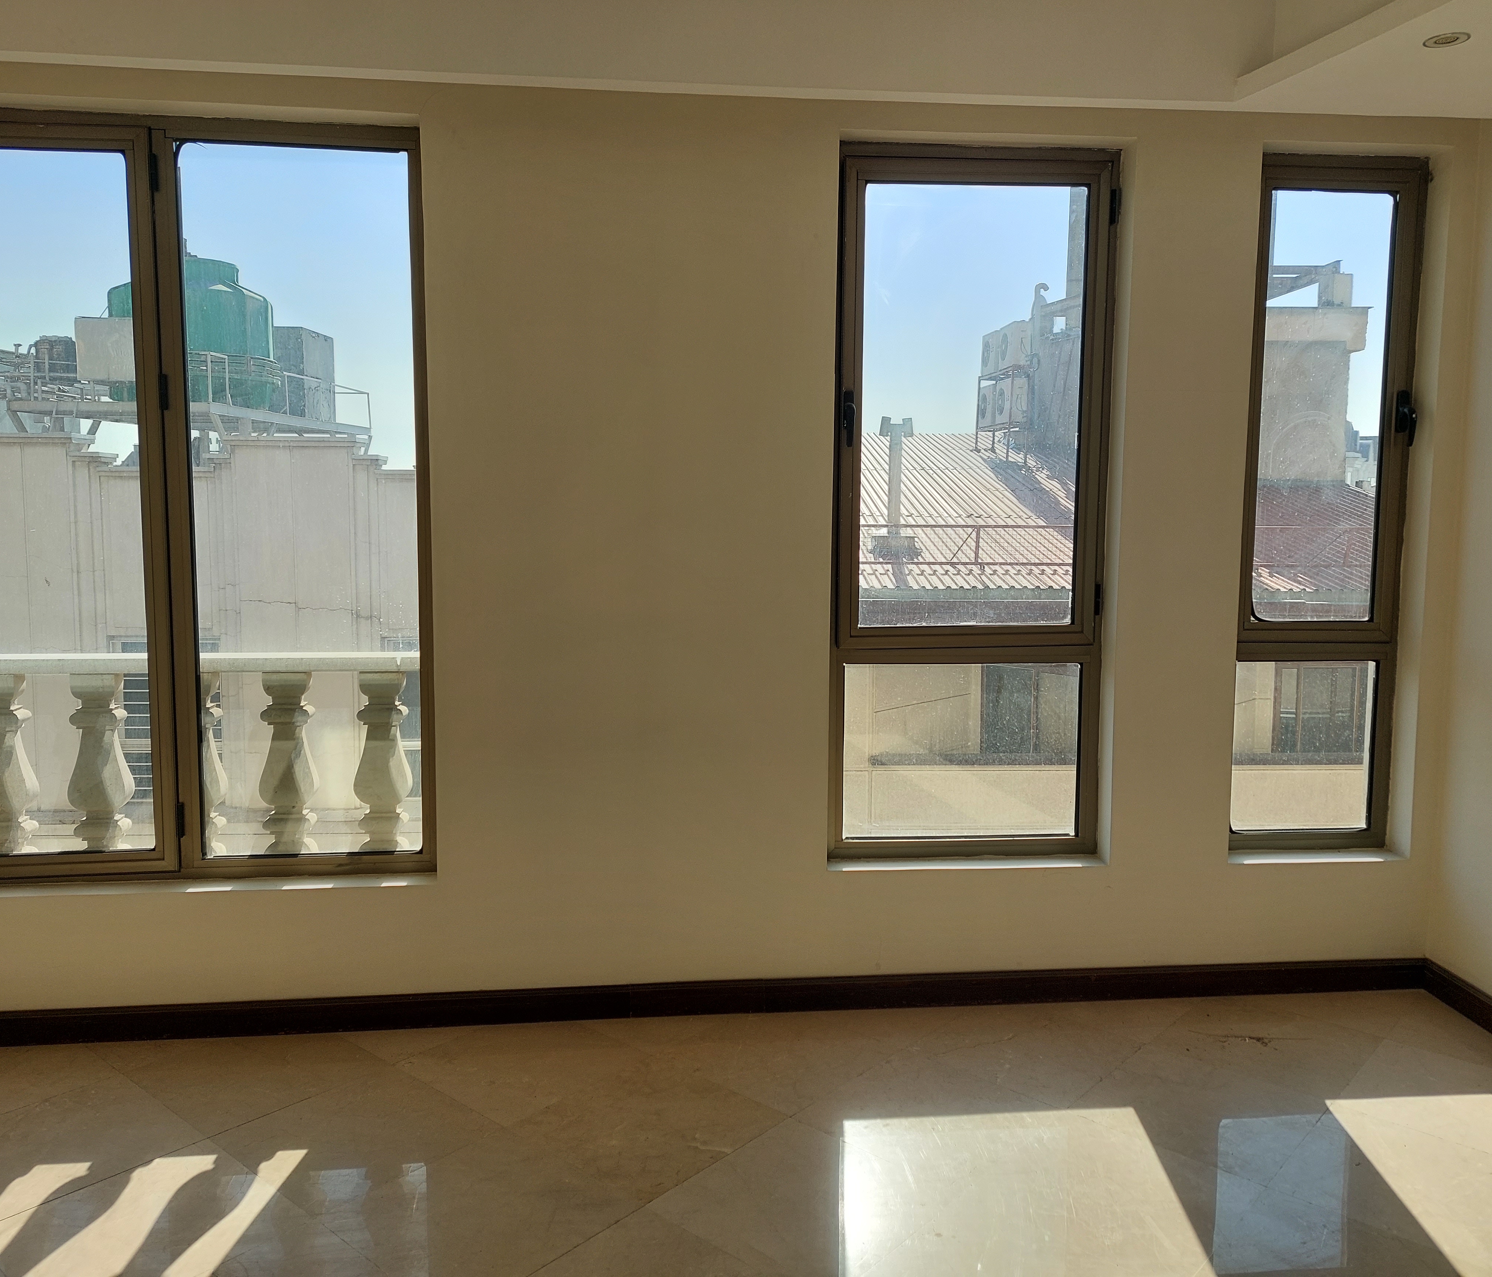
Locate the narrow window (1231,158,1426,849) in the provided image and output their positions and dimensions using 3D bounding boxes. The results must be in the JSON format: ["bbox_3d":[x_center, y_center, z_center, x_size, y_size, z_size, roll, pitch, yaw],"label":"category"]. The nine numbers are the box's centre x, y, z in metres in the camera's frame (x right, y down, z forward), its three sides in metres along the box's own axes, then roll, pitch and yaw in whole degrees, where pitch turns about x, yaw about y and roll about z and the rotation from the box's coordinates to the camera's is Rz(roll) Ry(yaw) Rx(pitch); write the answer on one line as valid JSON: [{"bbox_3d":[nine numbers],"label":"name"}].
[{"bbox_3d":[1.771,-0.389,3.704,0.588,2.133,0.090,0,6,-6],"label":"narrow window"}]

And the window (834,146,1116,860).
[{"bbox_3d":[0.667,-0.383,3.587,0.863,2.133,0.090,0,6,-6],"label":"window"}]

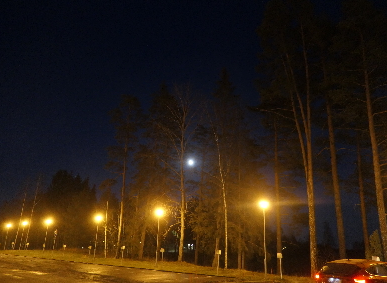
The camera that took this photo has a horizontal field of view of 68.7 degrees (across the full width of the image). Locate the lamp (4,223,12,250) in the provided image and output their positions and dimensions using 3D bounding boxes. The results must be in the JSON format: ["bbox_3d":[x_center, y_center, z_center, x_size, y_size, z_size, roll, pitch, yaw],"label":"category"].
[{"bbox_3d":[-33.967,17.298,51.593,0.450,4.200,0.500,-17,-27,41],"label":"lamp"}]

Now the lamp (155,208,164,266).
[{"bbox_3d":[-2.886,7.866,23.275,0.450,4.200,0.500,-17,-27,41],"label":"lamp"}]

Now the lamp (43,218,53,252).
[{"bbox_3d":[-20.337,13.162,39.174,0.450,4.200,0.500,-17,-27,41],"label":"lamp"}]

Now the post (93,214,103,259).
[{"bbox_3d":[-10.209,10.088,29.946,0.450,4.200,0.500,-17,-27,41],"label":"post"}]

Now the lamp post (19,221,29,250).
[{"bbox_3d":[-27.675,15.389,45.860,0.450,4.200,0.500,-17,-27,41],"label":"lamp post"}]

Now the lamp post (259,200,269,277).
[{"bbox_3d":[4.250,5.700,16.772,0.450,4.200,0.500,-17,-27,41],"label":"lamp post"}]

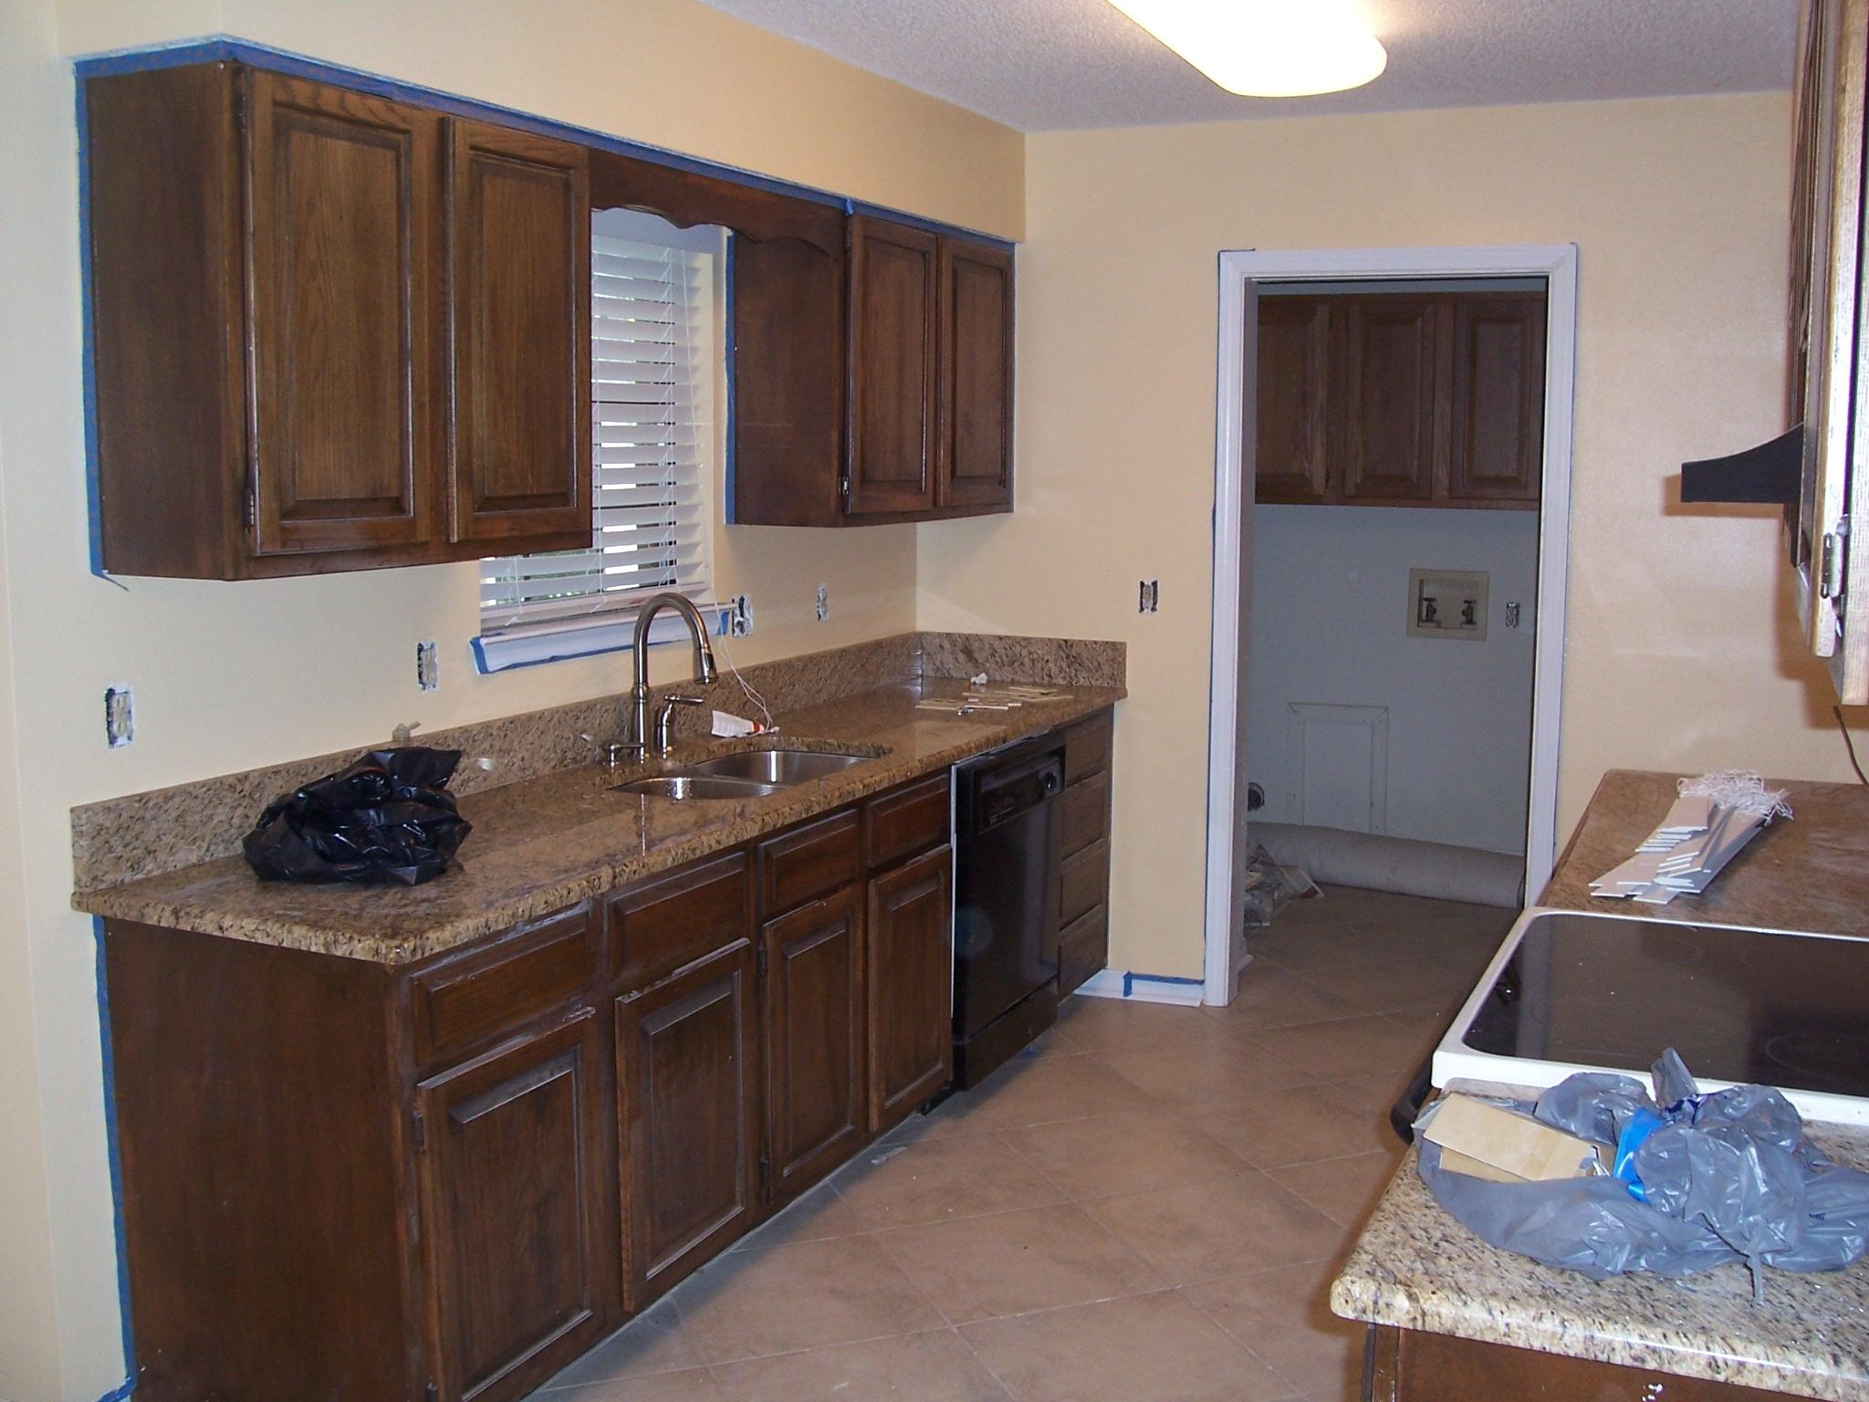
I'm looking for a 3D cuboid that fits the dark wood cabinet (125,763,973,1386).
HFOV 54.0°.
[{"bbox_3d":[-0.636,0.656,3.562,0.615,0.852,1.901,4,8,25],"label":"dark wood cabinet"}]

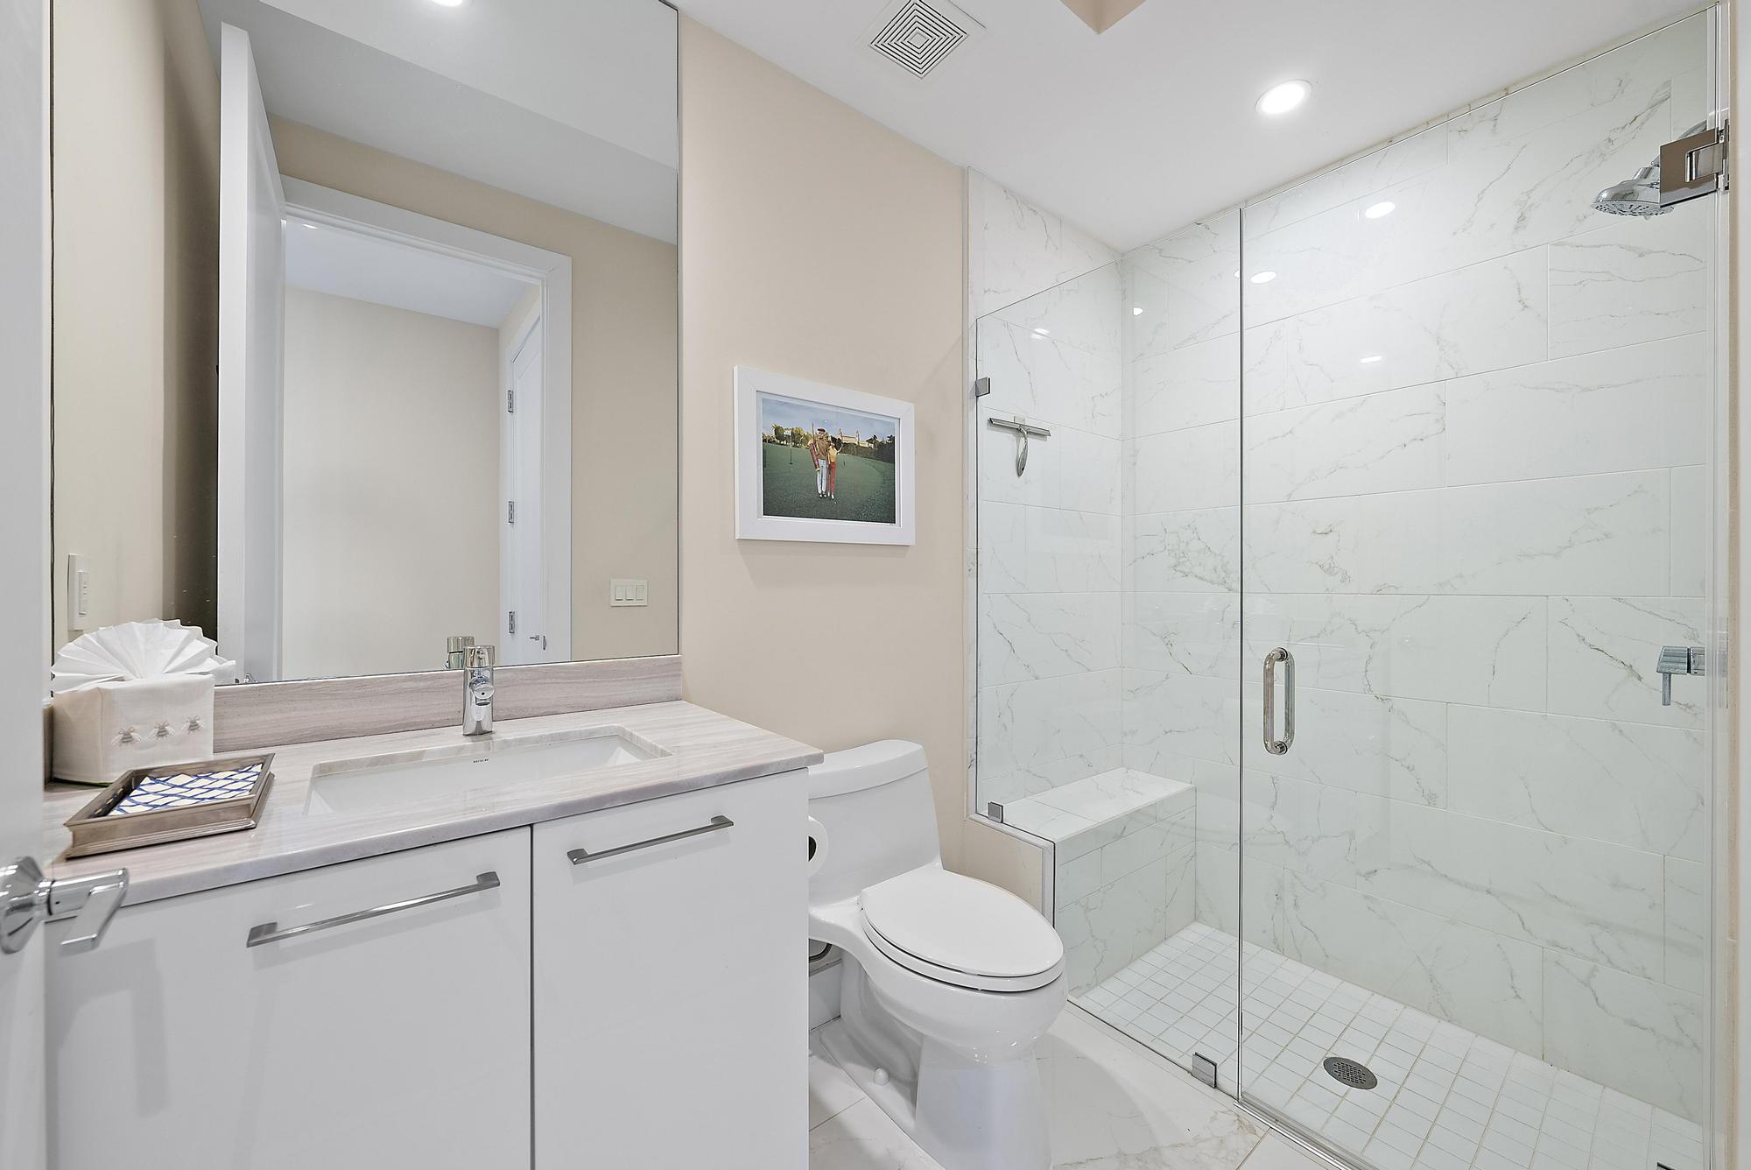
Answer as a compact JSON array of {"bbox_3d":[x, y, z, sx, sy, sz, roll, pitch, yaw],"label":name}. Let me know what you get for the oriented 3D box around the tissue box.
[{"bbox_3d":[-0.991,0.190,0.850,0.097,0.122,0.109,0,0,16],"label":"tissue box"}]

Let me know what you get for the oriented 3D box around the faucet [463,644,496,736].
[{"bbox_3d":[-0.647,0.178,1.038,0.049,0.150,0.140,0,0,-37],"label":"faucet"}]

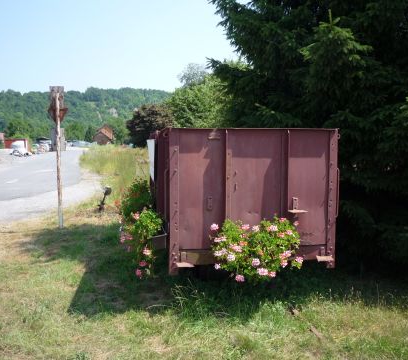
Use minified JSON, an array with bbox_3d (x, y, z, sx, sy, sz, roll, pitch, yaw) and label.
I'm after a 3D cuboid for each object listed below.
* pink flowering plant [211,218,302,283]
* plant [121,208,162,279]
[{"bbox_3d":[0.509,0.669,4.300,0.840,0.600,0.450,-1,5,-9],"label":"pink flowering plant"},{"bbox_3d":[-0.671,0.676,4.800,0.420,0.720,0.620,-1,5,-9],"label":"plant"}]

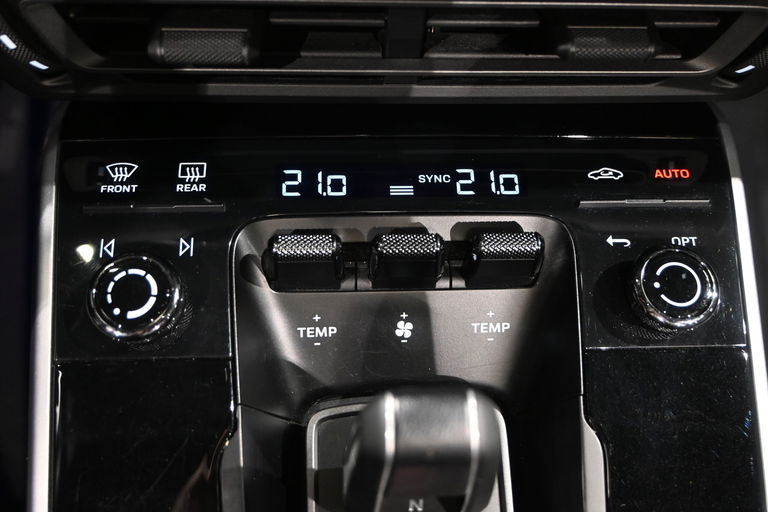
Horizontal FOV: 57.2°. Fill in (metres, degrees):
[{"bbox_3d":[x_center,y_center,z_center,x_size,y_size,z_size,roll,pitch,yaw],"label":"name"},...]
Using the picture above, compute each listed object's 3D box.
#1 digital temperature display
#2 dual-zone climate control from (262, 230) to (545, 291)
[{"bbox_3d":[0.007,-0.034,0.330,0.114,0.003,0.014,-1,82,-4],"label":"digital temperature display"},{"bbox_3d":[0.009,0.002,0.317,0.124,0.019,0.023,-1,76,-4],"label":"dual-zone climate control"}]

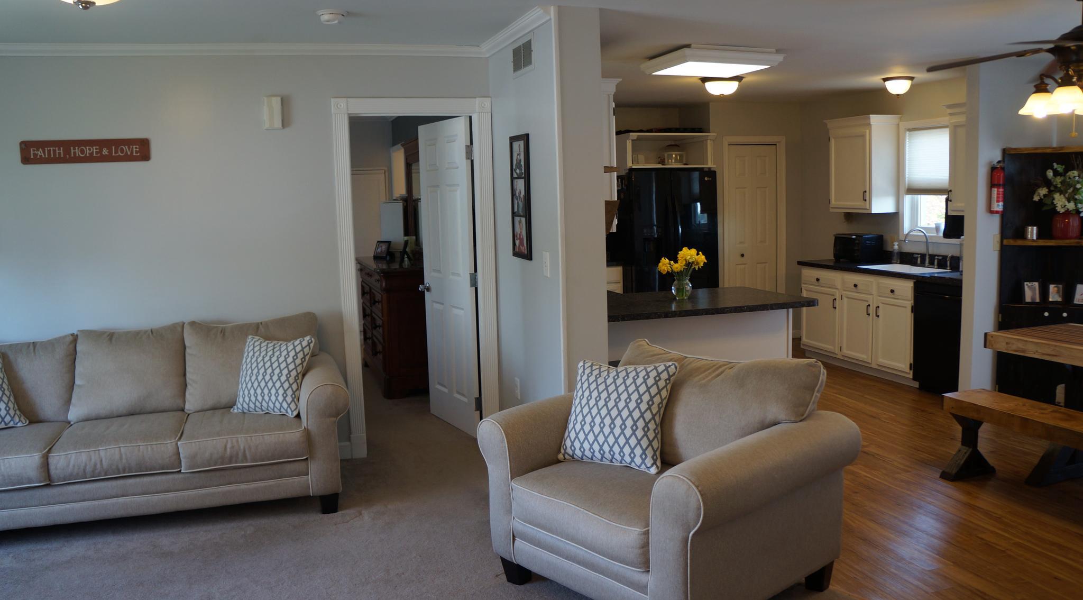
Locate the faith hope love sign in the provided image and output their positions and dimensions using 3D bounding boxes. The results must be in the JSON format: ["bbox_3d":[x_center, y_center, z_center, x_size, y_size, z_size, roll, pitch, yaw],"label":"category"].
[{"bbox_3d":[-2.352,-0.764,4.184,0.610,0.125,0.020,-4,8,-20],"label":"faith hope love sign"}]

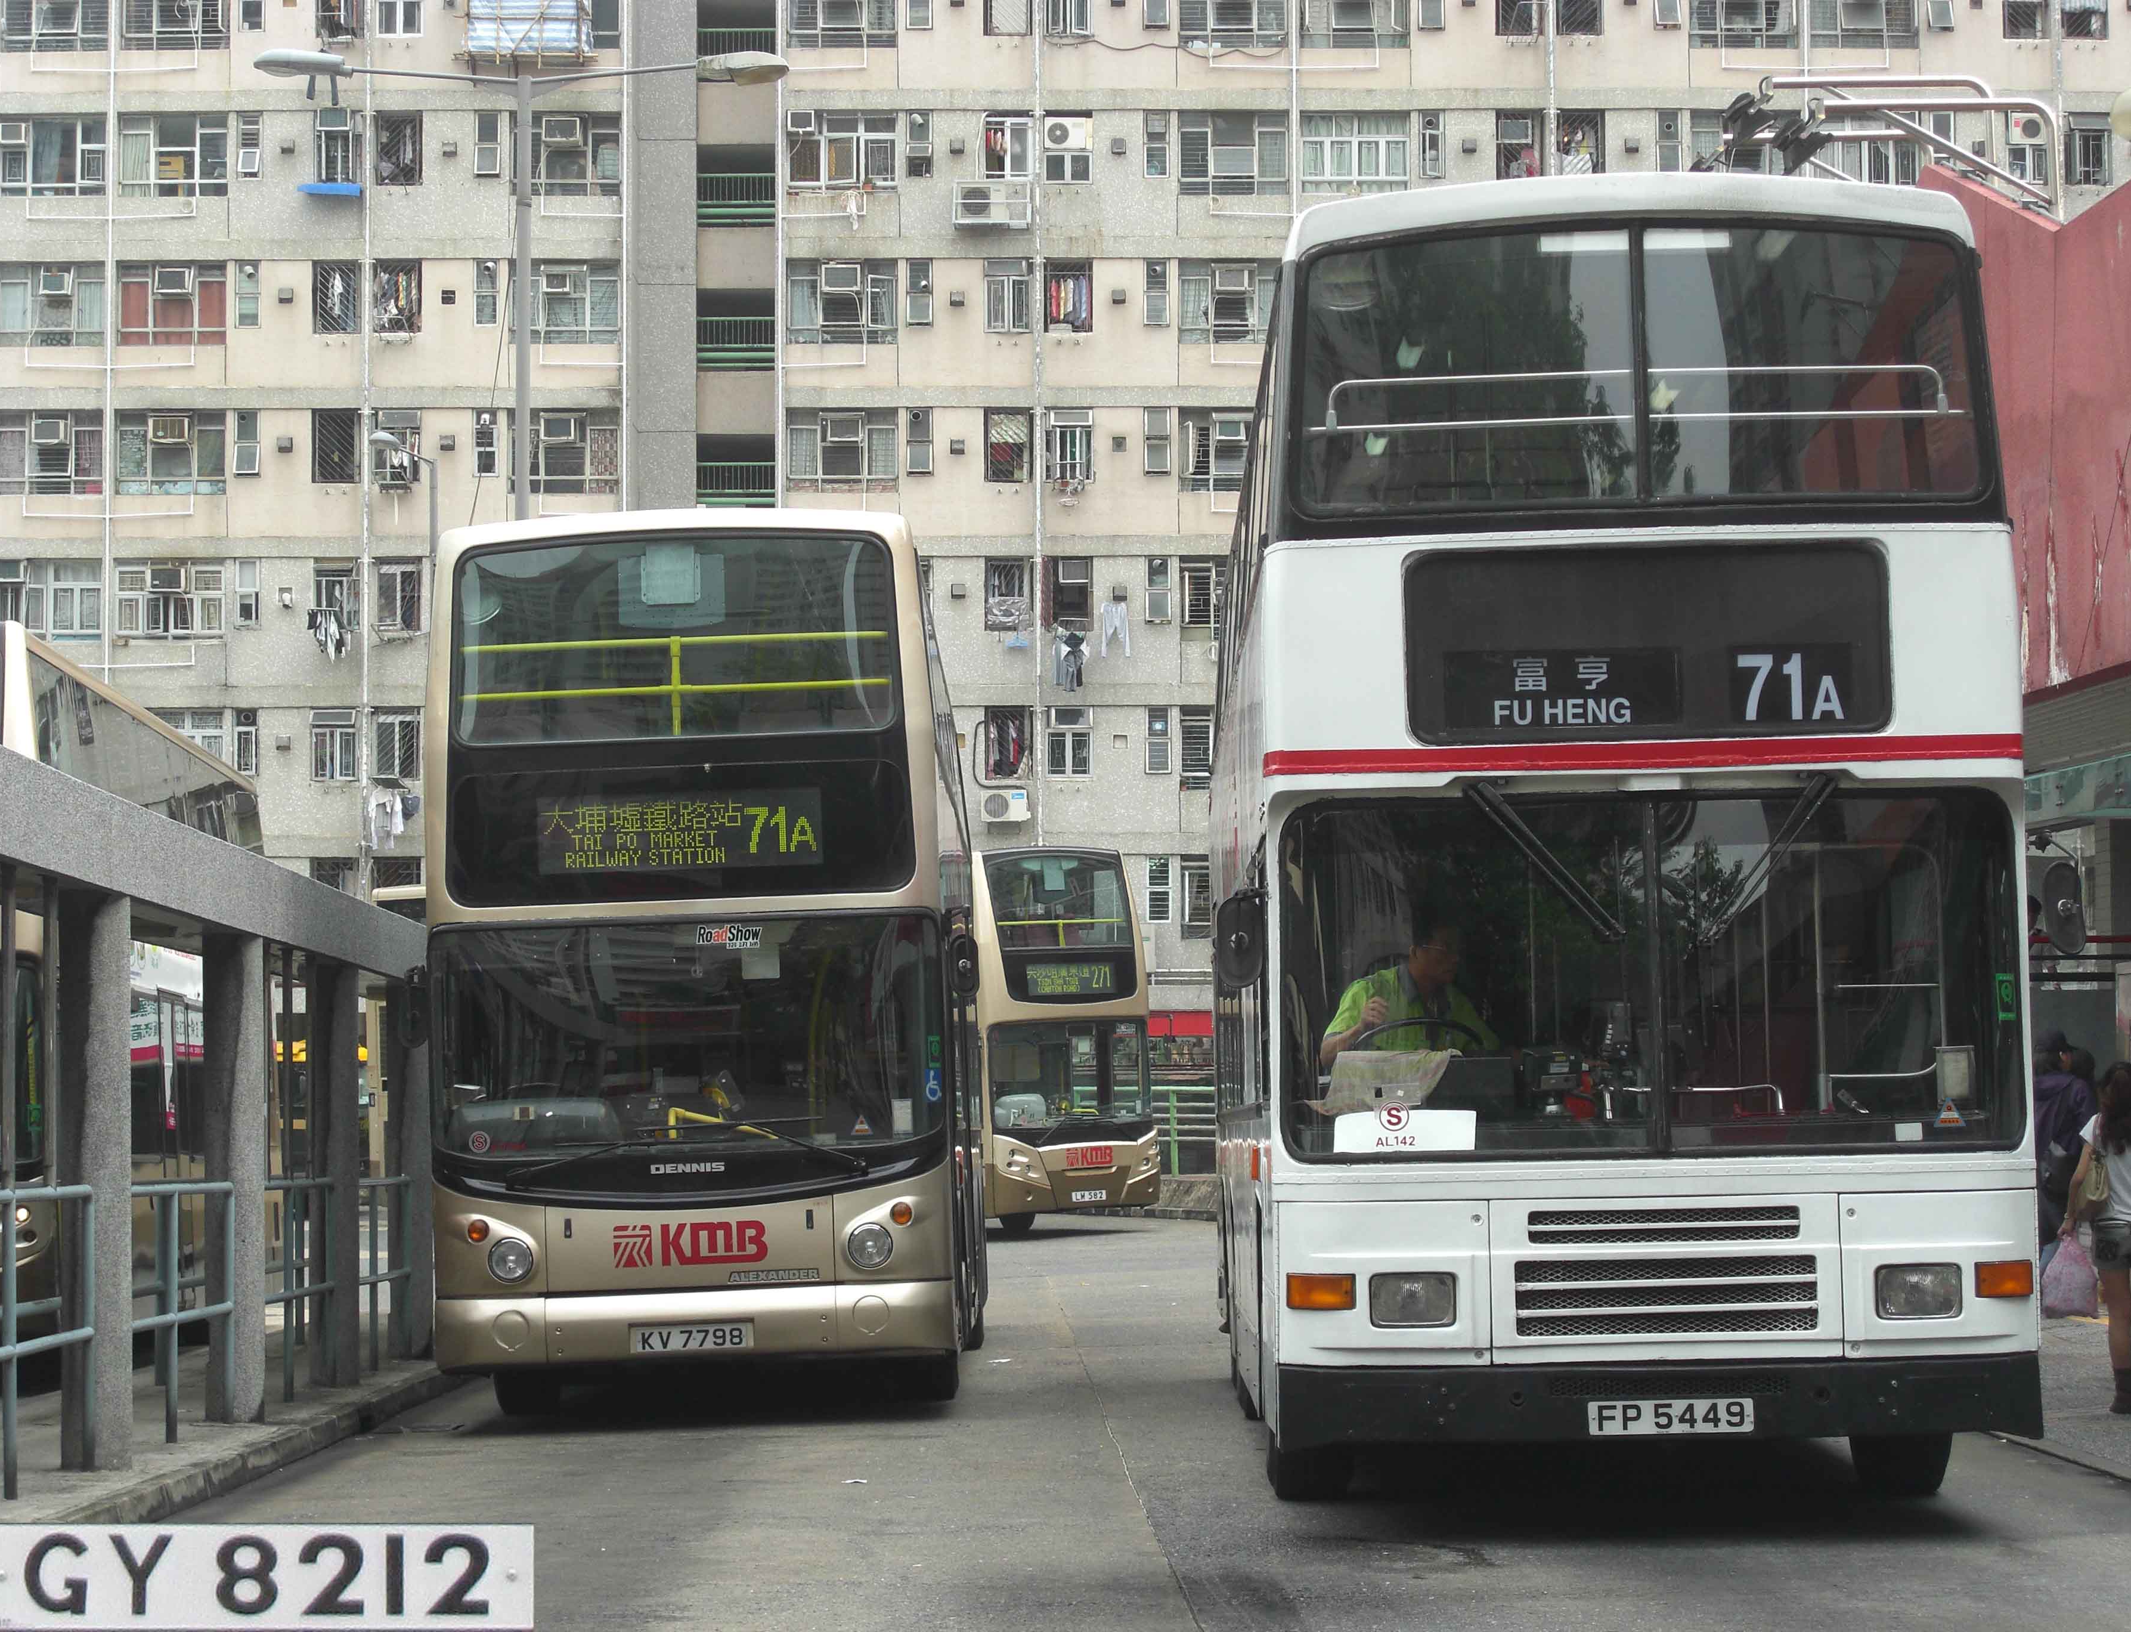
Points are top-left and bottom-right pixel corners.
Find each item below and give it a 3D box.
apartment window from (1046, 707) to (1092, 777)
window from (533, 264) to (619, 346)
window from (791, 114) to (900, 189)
[{"bbox_3d":[0.061,-1.318,90.094,0.826,1.271,0.150,0,-4,0],"label":"apartment window"},{"bbox_3d":[-9.015,-9.245,90.632,1.951,1.506,0.150,0,-4,0],"label":"window"},{"bbox_3d":[-4.024,-12.041,90.867,1.997,1.395,0.180,0,-3,0],"label":"window"}]

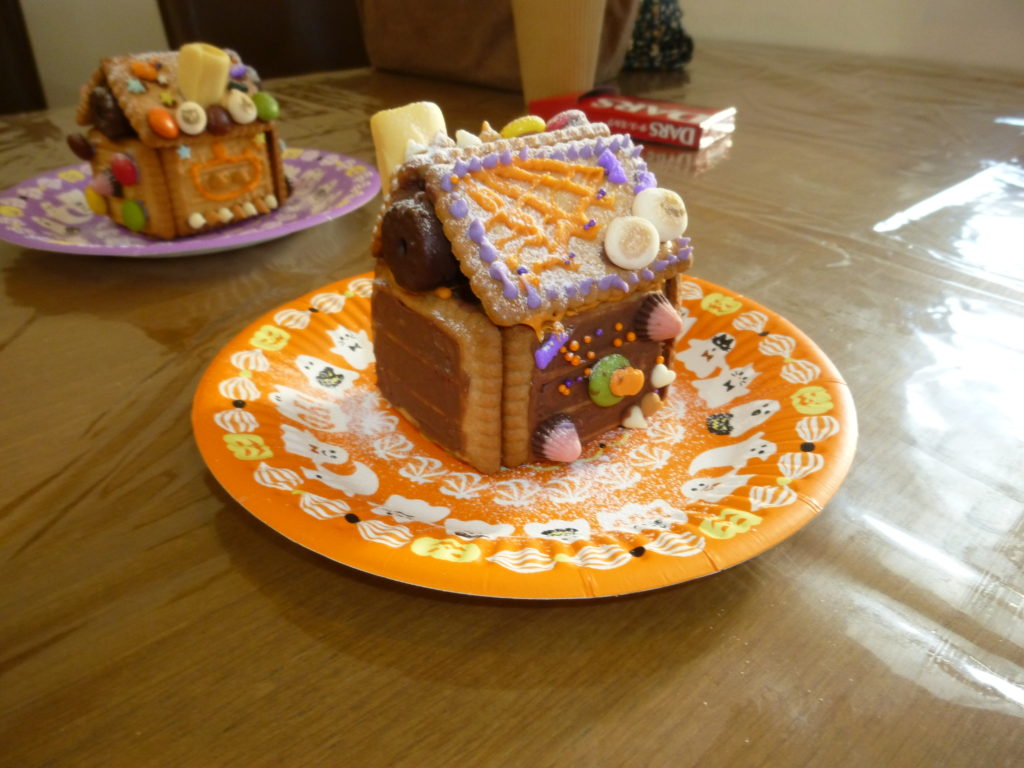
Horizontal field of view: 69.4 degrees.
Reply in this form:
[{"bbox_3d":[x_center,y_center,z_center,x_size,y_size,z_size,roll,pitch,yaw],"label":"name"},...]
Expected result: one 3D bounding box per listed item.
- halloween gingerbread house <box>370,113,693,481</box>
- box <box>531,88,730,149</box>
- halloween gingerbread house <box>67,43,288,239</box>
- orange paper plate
[{"bbox_3d":[0.006,-0.033,0.205,0.072,0.083,0.068,-21,37,-31],"label":"halloween gingerbread house"},{"bbox_3d":[0.090,-0.200,0.553,0.134,0.017,0.071,19,35,28],"label":"box"},{"bbox_3d":[-0.154,-0.123,0.356,0.067,0.079,0.072,22,37,32],"label":"halloween gingerbread house"},{"bbox_3d":[0.004,-0.001,0.218,0.180,0.017,0.180,0,31,0],"label":"orange paper plate"}]

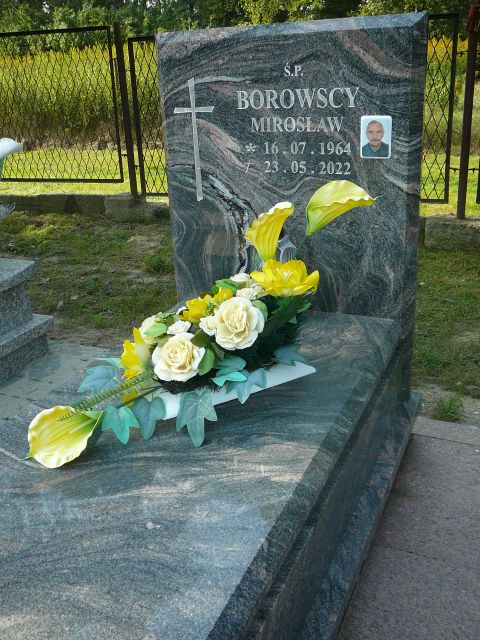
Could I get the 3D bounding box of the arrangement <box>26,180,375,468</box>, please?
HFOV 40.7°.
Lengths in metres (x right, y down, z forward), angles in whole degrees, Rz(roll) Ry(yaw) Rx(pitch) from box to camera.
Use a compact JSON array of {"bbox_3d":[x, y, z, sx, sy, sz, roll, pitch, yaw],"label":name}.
[{"bbox_3d":[-0.108,-0.020,1.490,0.870,0.440,0.390,-15,24,-28],"label":"arrangement"}]

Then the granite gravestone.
[{"bbox_3d":[0.142,-0.415,2.007,0.820,0.921,0.080,6,23,23],"label":"granite gravestone"}]

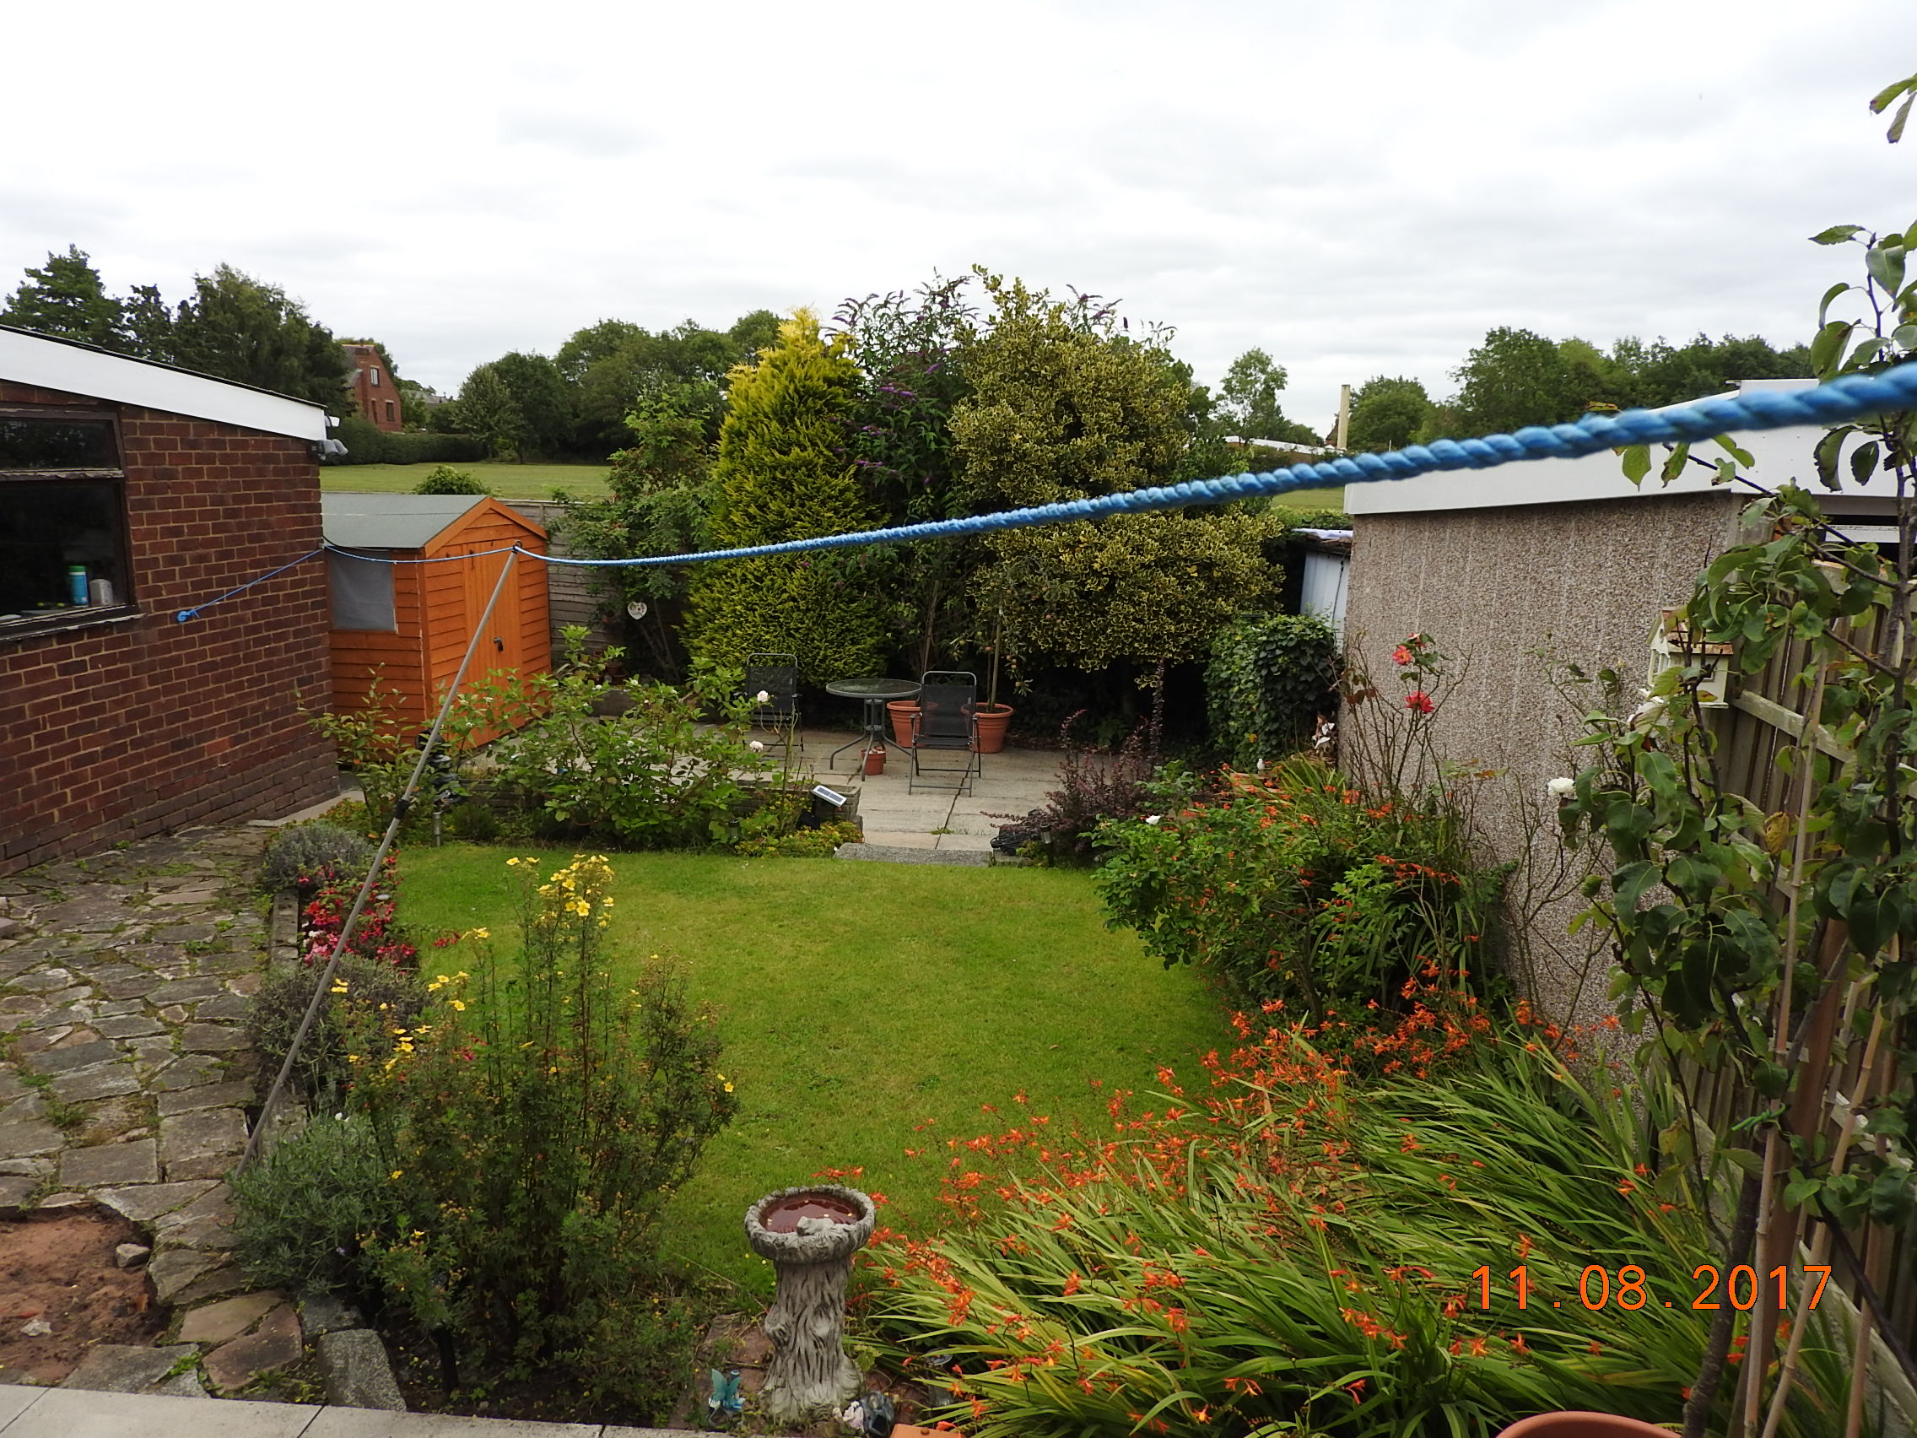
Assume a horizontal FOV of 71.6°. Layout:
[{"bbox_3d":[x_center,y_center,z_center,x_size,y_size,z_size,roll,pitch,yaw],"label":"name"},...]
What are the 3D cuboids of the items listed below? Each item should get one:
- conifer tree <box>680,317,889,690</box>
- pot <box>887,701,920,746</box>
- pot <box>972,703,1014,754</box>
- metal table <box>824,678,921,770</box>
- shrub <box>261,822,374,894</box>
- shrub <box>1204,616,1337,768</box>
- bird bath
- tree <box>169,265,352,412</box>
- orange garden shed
[{"bbox_3d":[-1.633,-1.919,12.780,2.000,3.831,1.800,2,11,0],"label":"conifer tree"},{"bbox_3d":[-0.398,0.054,11.902,0.465,0.370,0.465,2,11,0],"label":"pot"},{"bbox_3d":[0.265,0.099,11.753,0.465,0.380,0.465,2,11,0],"label":"pot"},{"bbox_3d":[-0.668,0.086,10.791,0.775,0.710,0.775,2,11,0],"label":"metal table"},{"bbox_3d":[-3.161,0.642,6.528,0.550,0.310,0.530,2,11,0],"label":"shrub"},{"bbox_3d":[2.792,-0.248,11.681,1.050,1.250,1.000,2,11,0],"label":"shrub"},{"bbox_3d":[-0.318,1.266,2.897,0.282,0.439,0.282,2,11,0],"label":"bird bath"},{"bbox_3d":[-37.682,-19.568,71.036,9.600,10.200,9.000,2,11,0],"label":"tree"},{"bbox_3d":[-4.979,-0.906,11.509,2.100,2.081,2.264,3,11,5],"label":"orange garden shed"}]

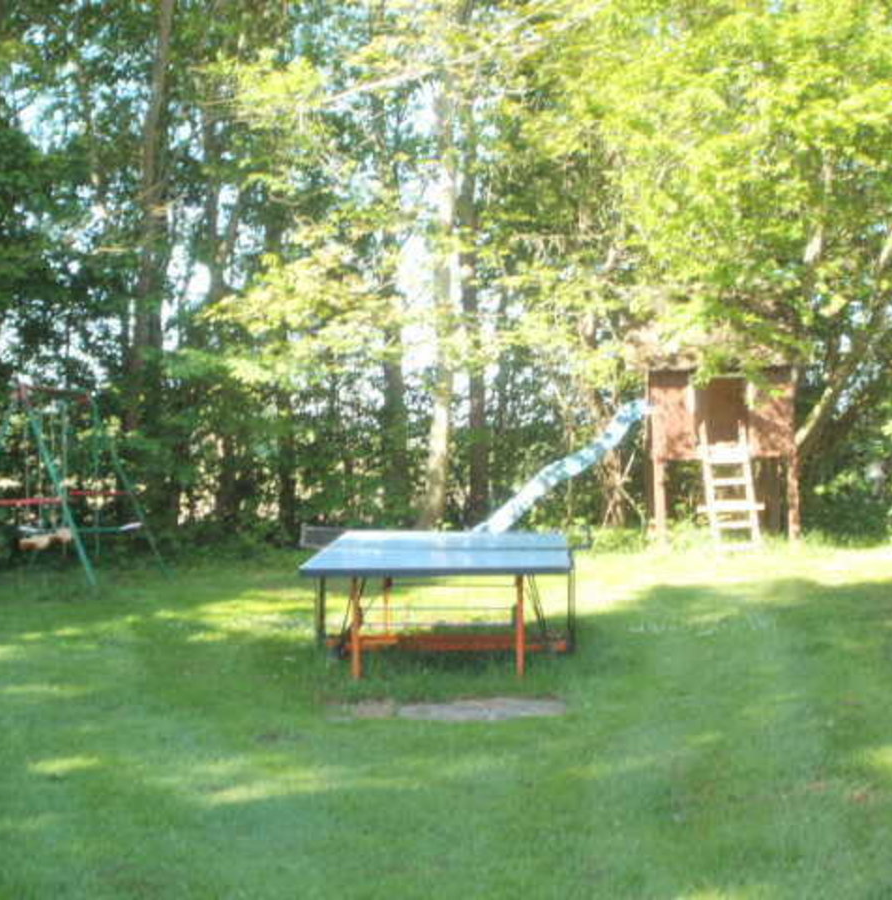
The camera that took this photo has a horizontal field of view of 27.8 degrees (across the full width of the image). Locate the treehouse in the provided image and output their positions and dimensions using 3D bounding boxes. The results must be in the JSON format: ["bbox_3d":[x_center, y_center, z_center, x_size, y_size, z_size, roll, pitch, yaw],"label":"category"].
[{"bbox_3d":[3.190,-0.138,21.456,1.900,2.450,1.650,0,2,3],"label":"treehouse"}]

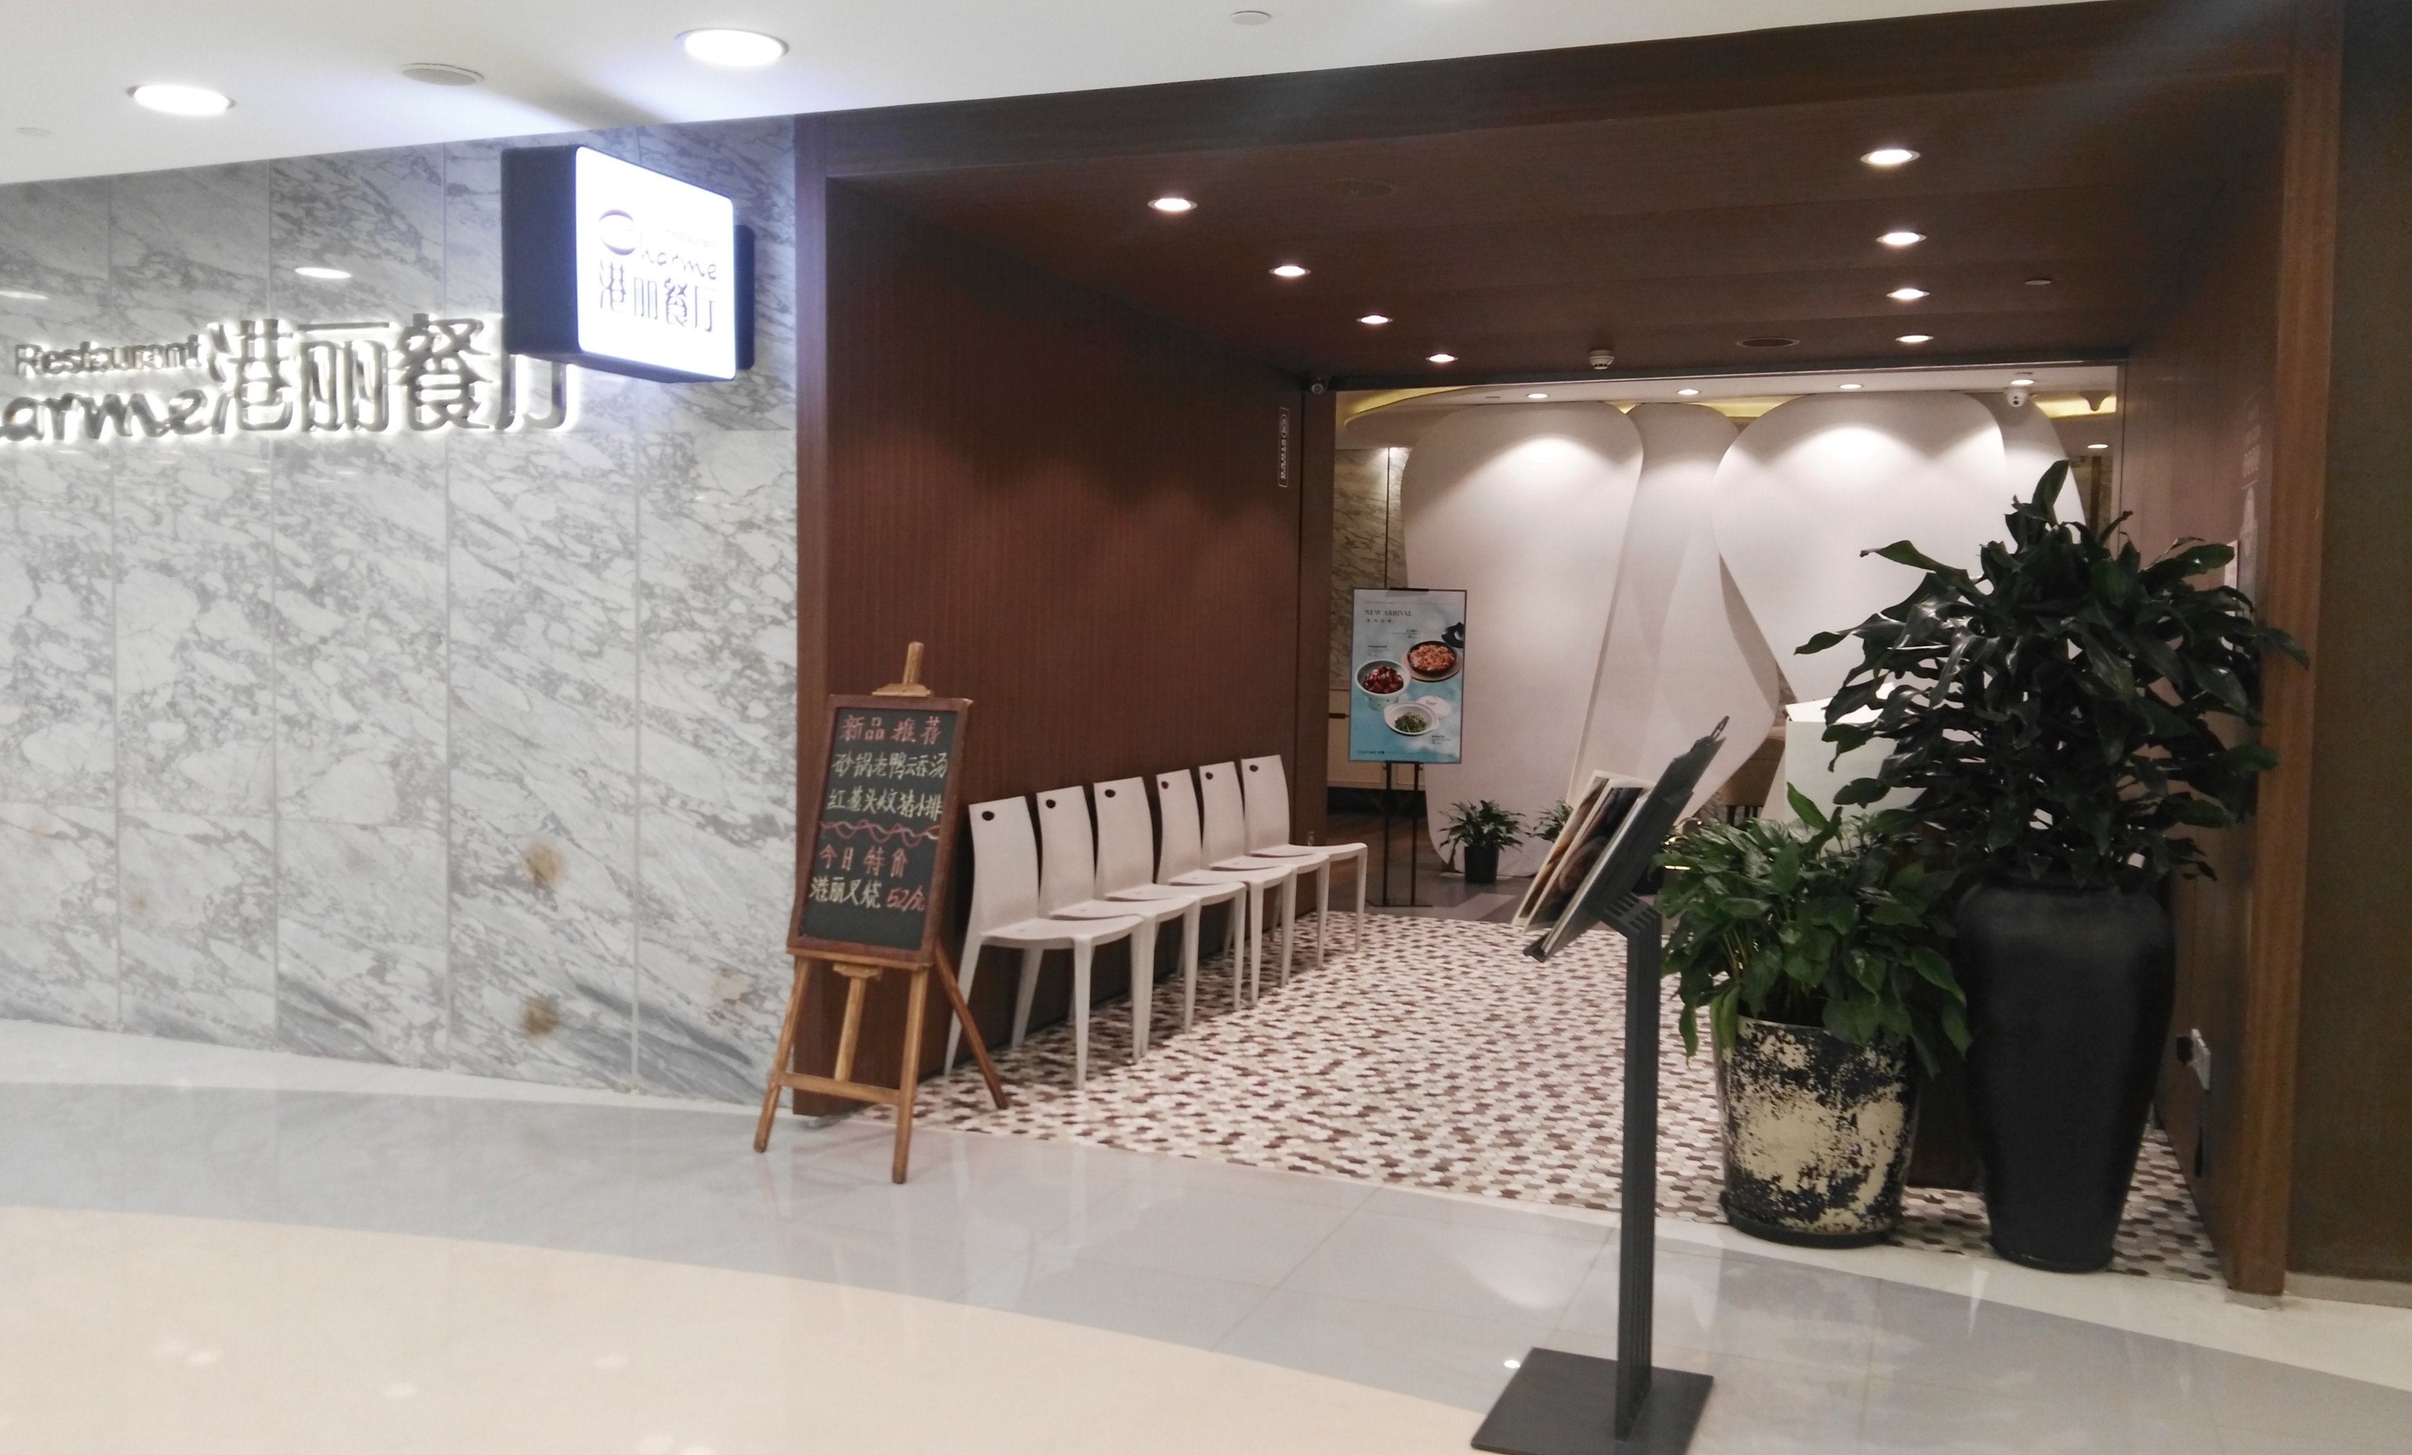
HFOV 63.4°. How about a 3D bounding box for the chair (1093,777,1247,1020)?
[{"bbox_3d":[-0.149,0.617,6.980,0.492,0.835,0.464,2,3,25],"label":"chair"}]

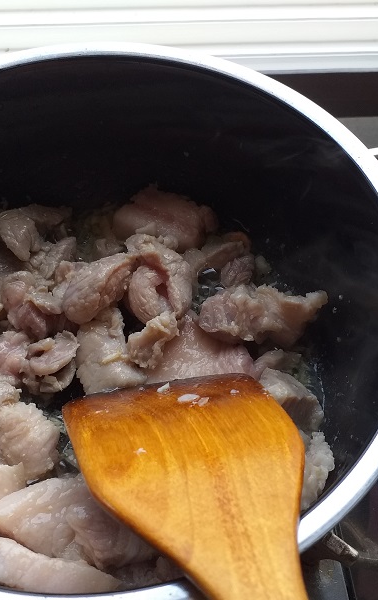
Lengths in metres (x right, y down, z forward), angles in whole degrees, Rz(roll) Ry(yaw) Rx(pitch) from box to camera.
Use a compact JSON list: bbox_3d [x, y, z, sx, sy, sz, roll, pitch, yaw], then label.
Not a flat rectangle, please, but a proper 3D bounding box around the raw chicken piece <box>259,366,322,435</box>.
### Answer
[{"bbox_3d":[0.052,0.053,0.313,0.027,0.023,0.036,-35,66,-22],"label":"raw chicken piece"}]

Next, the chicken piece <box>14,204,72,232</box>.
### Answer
[{"bbox_3d":[-0.087,-0.047,0.357,0.037,0.013,0.018,1,58,-2],"label":"chicken piece"}]

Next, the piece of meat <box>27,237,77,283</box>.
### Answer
[{"bbox_3d":[-0.080,-0.024,0.352,0.020,0.018,0.034,39,65,18],"label":"piece of meat"}]

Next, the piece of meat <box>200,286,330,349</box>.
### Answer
[{"bbox_3d":[0.040,0.008,0.331,0.070,0.024,0.028,-9,58,-8],"label":"piece of meat"}]

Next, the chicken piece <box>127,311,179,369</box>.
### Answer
[{"bbox_3d":[-0.018,0.020,0.310,0.018,0.014,0.032,36,63,18],"label":"chicken piece"}]

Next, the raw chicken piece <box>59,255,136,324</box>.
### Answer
[{"bbox_3d":[-0.050,-0.007,0.334,0.026,0.024,0.051,39,65,18],"label":"raw chicken piece"}]

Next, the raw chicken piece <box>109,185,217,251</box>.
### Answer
[{"bbox_3d":[-0.015,-0.051,0.373,0.066,0.031,0.040,10,60,3],"label":"raw chicken piece"}]

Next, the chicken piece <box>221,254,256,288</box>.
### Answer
[{"bbox_3d":[0.029,-0.015,0.353,0.020,0.013,0.021,1,58,-2],"label":"chicken piece"}]

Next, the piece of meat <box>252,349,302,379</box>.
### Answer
[{"bbox_3d":[0.049,0.035,0.334,0.029,0.013,0.016,-9,61,-8],"label":"piece of meat"}]

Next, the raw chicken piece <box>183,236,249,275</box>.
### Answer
[{"bbox_3d":[0.016,-0.025,0.361,0.040,0.019,0.022,-26,62,-18],"label":"raw chicken piece"}]

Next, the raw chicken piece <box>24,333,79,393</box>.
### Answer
[{"bbox_3d":[-0.072,0.033,0.317,0.031,0.023,0.025,-35,67,-21],"label":"raw chicken piece"}]

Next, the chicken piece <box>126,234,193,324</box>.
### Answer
[{"bbox_3d":[-0.018,-0.013,0.342,0.036,0.027,0.050,-10,61,-9],"label":"chicken piece"}]

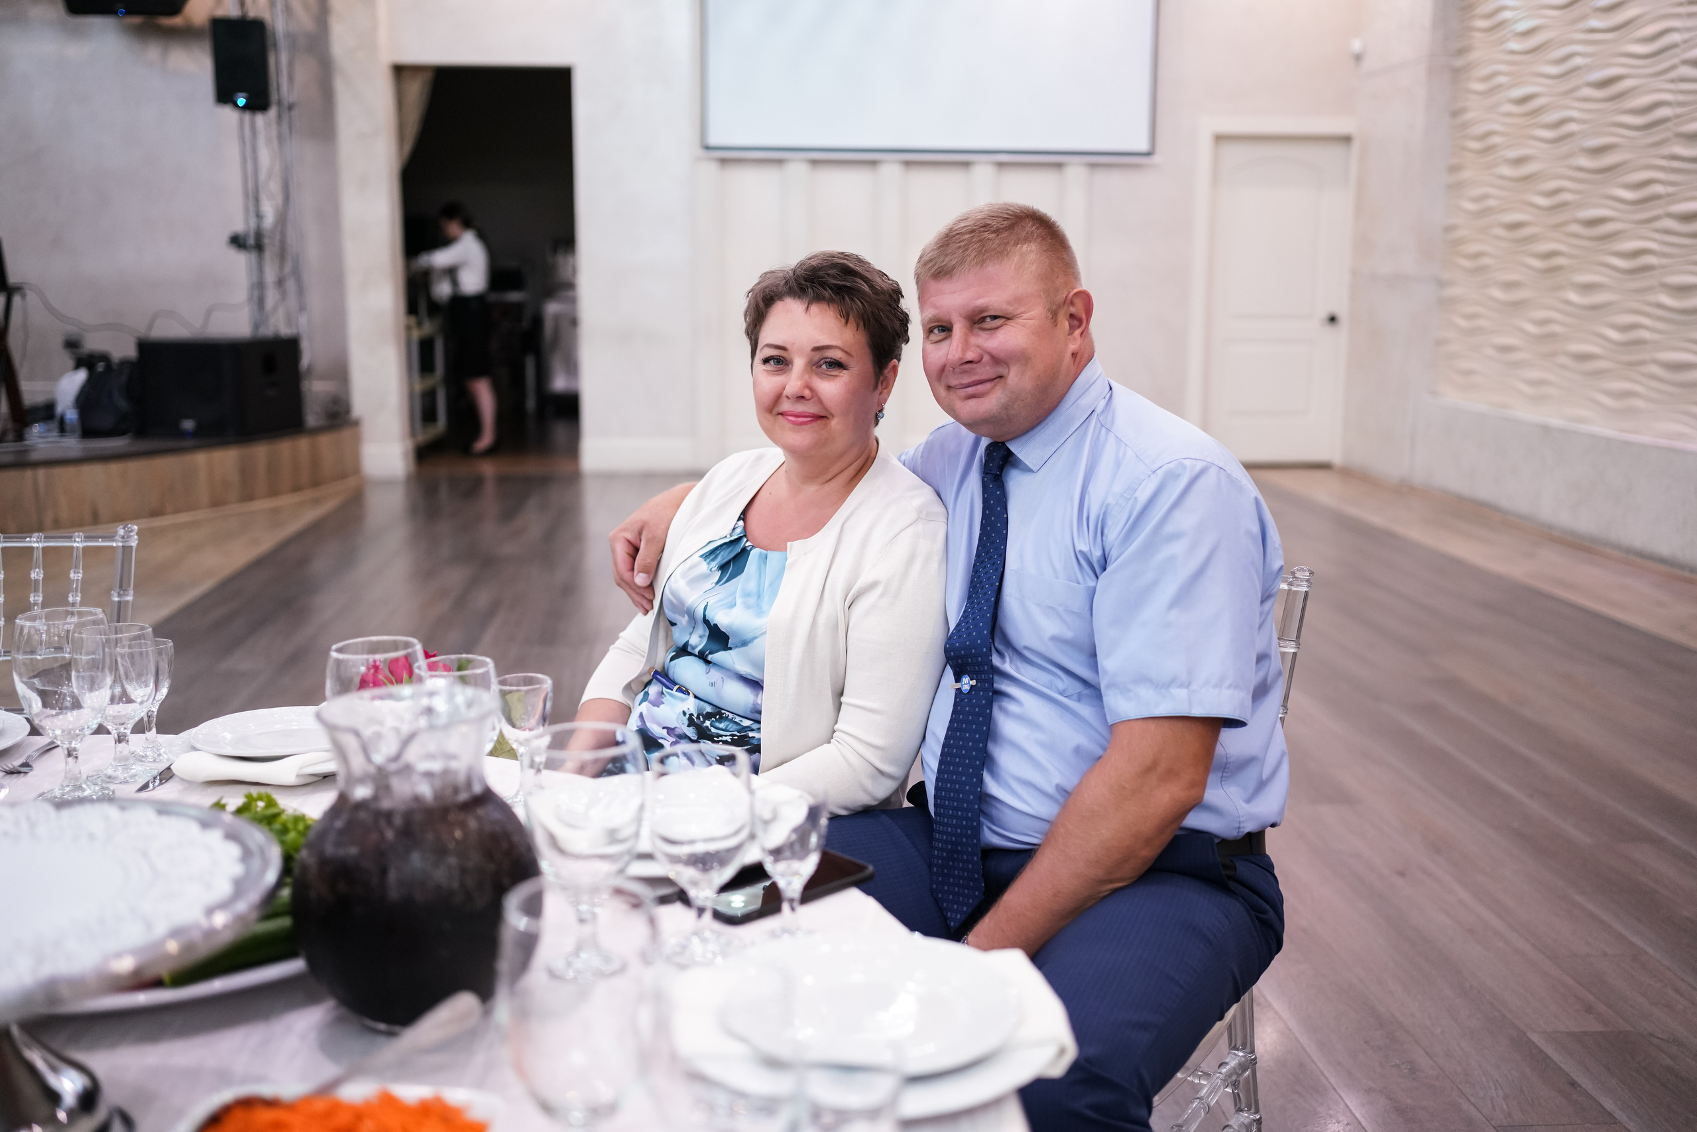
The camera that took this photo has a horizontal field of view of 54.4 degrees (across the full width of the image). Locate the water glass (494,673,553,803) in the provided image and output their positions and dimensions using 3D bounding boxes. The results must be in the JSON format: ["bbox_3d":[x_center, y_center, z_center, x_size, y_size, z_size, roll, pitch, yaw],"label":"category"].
[{"bbox_3d":[-0.312,0.171,1.598,0.054,0.123,0.054,0,10,0],"label":"water glass"}]

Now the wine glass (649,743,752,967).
[{"bbox_3d":[-0.110,0.221,1.251,0.077,0.153,0.077,0,10,0],"label":"wine glass"}]

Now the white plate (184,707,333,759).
[{"bbox_3d":[-0.571,0.179,1.690,0.202,0.022,0.202,0,10,0],"label":"white plate"}]

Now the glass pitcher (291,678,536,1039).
[{"bbox_3d":[-0.301,0.199,1.162,0.166,0.218,0.198,-1,10,-3],"label":"glass pitcher"}]

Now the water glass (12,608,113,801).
[{"bbox_3d":[-0.767,0.136,1.620,0.089,0.175,0.089,0,10,0],"label":"water glass"}]

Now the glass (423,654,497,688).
[{"bbox_3d":[-0.363,0.167,1.536,0.077,0.153,0.077,0,10,0],"label":"glass"}]

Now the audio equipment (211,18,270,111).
[{"bbox_3d":[-3.966,-3.282,10.791,0.335,0.555,0.320,-2,11,-12],"label":"audio equipment"}]

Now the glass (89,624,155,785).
[{"bbox_3d":[-0.737,0.140,1.664,0.077,0.153,0.077,0,10,0],"label":"glass"}]

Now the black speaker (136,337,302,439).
[{"bbox_3d":[-3.543,-1.019,9.359,0.560,0.515,0.660,2,10,11],"label":"black speaker"}]

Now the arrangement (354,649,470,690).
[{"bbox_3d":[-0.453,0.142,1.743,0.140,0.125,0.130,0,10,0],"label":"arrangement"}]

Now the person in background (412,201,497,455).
[{"bbox_3d":[-2.660,-1.602,11.097,0.570,1.660,0.460,-2,11,-11],"label":"person in background"}]

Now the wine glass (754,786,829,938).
[{"bbox_3d":[-0.043,0.232,1.273,0.056,0.114,0.056,0,10,0],"label":"wine glass"}]

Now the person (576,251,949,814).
[{"bbox_3d":[-0.189,0.310,1.795,0.520,1.282,0.720,9,14,42],"label":"person"}]

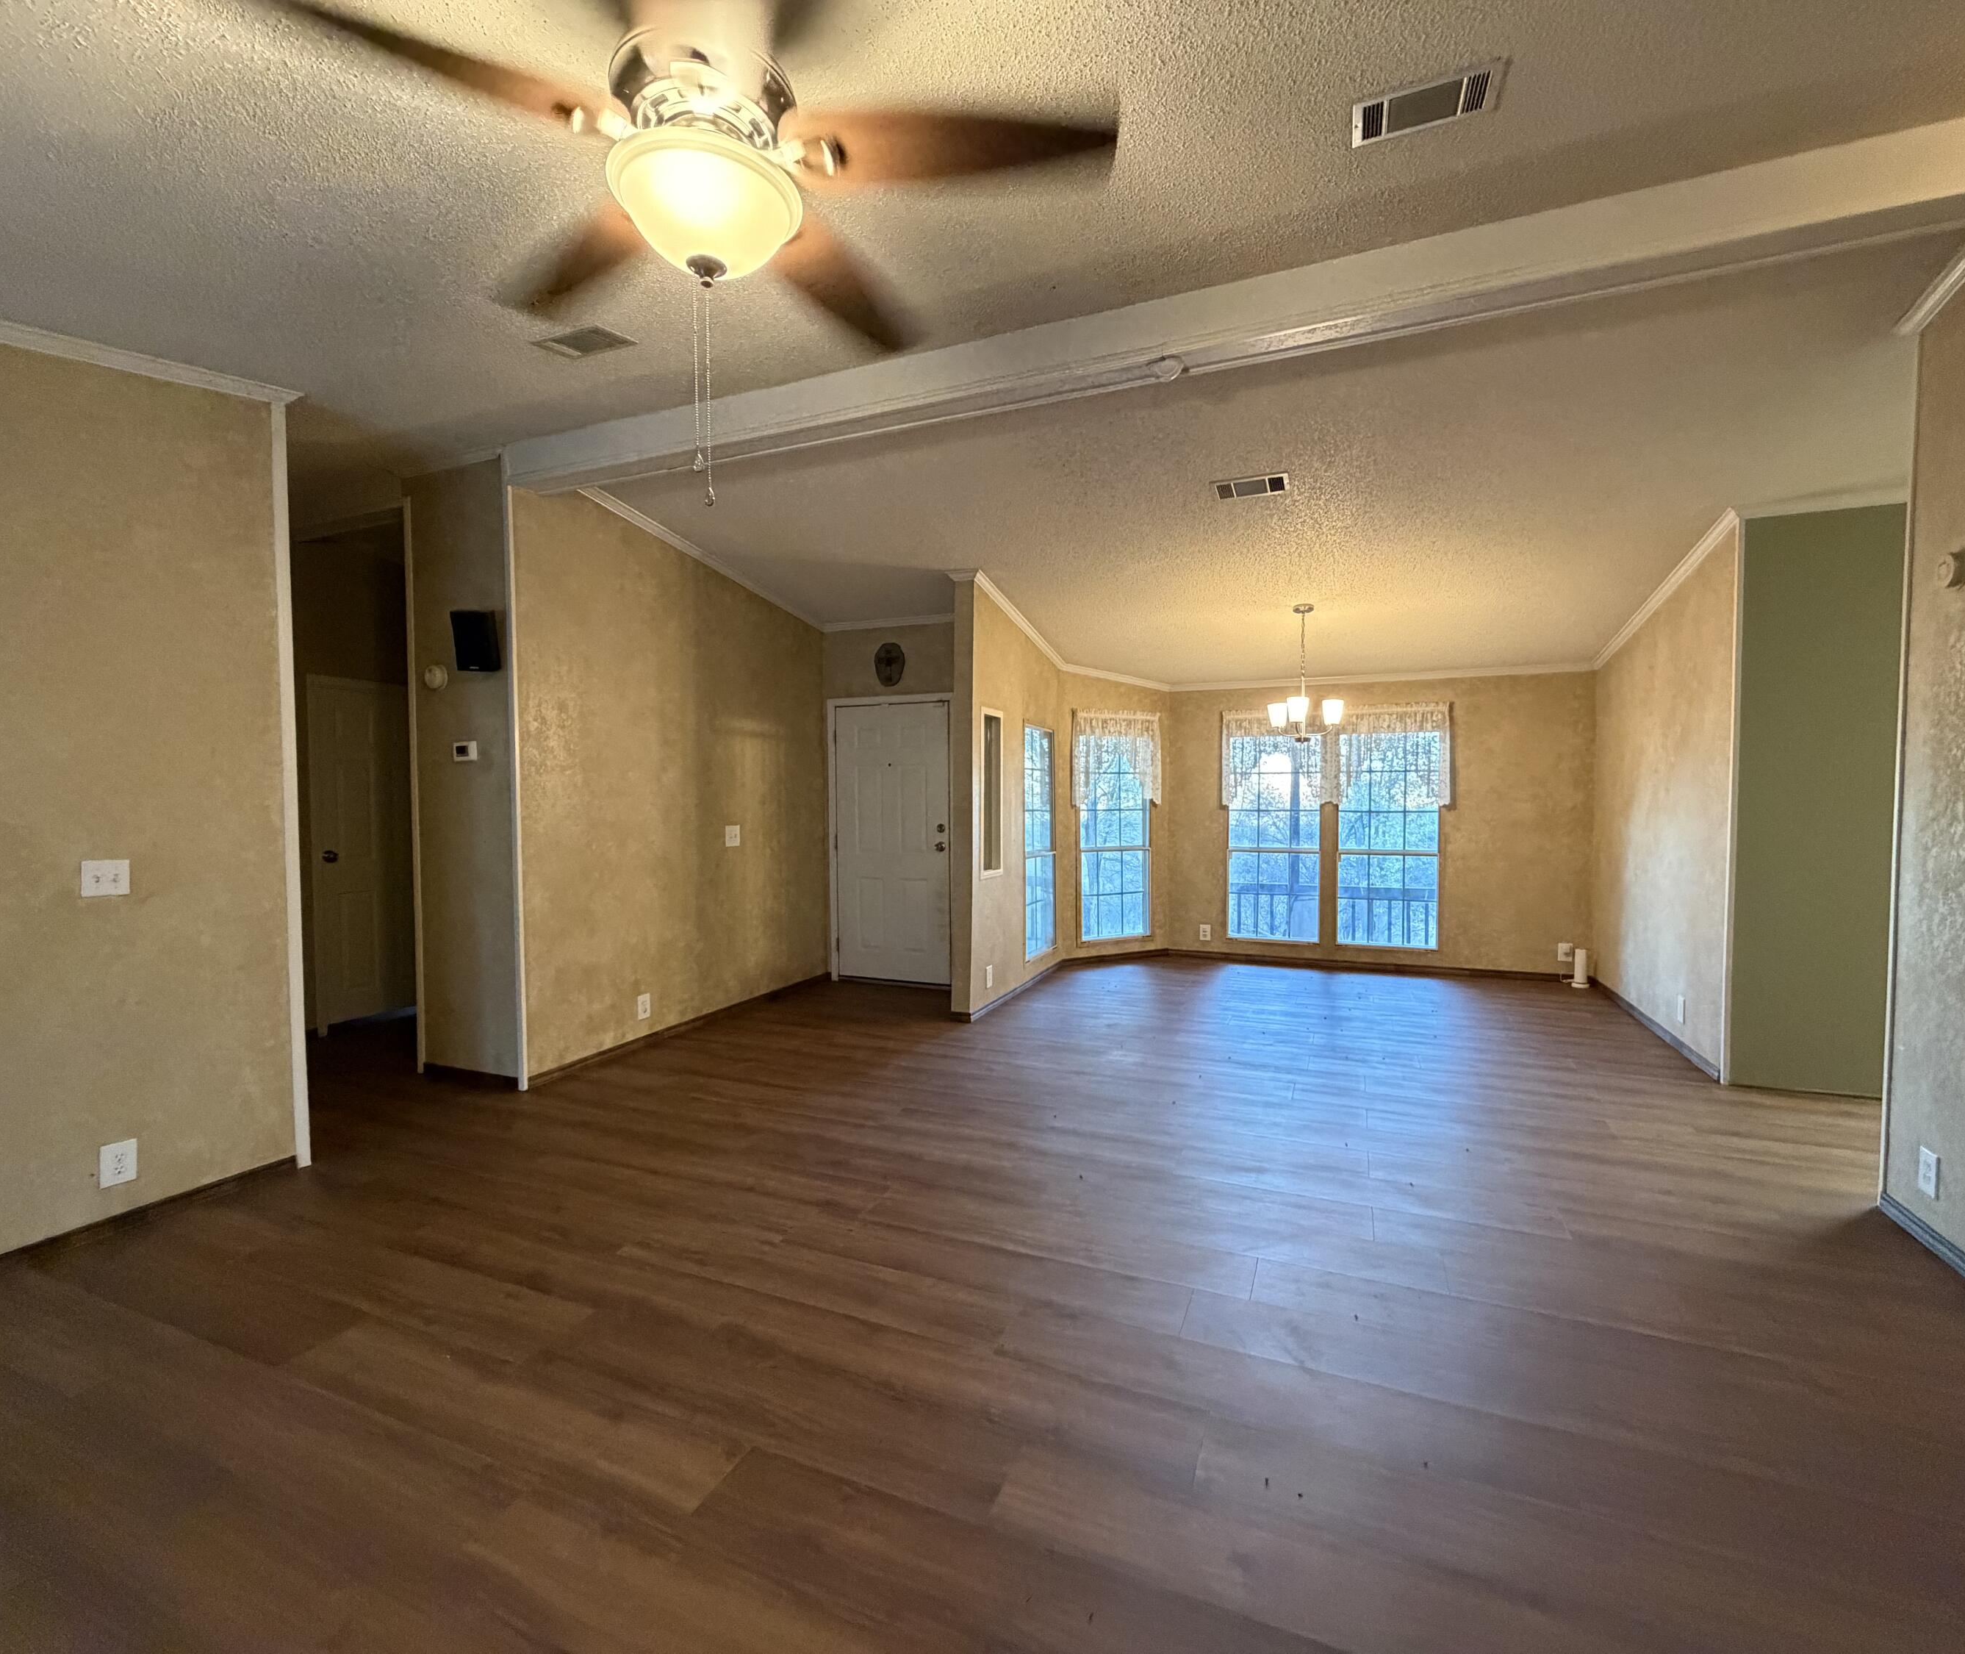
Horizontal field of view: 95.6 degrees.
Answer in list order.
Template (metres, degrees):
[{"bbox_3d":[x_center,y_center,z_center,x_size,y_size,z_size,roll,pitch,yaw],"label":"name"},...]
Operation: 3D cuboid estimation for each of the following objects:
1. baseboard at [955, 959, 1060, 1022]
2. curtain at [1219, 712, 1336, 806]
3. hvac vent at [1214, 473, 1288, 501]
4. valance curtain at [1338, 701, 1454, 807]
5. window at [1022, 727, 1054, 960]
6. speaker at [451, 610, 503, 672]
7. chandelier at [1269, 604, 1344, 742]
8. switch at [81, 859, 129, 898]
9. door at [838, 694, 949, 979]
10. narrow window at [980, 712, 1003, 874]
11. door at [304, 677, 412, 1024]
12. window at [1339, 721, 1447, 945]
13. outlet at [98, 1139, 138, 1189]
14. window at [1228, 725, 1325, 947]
[{"bbox_3d":[0.254,1.106,6.176,0.090,0.056,1.840,1,3,24],"label":"baseboard"},{"bbox_3d":[2.426,-0.569,7.368,0.902,0.795,0.100,1,2,23],"label":"curtain"},{"bbox_3d":[1.281,-1.611,4.232,0.330,0.025,0.185,1,-6,23],"label":"hvac vent"},{"bbox_3d":[3.236,-0.562,7.024,0.832,0.812,0.100,1,2,23],"label":"valance curtain"},{"bbox_3d":[0.403,0.123,6.443,0.060,1.650,0.660,1,3,24],"label":"window"},{"bbox_3d":[-2.263,-0.828,3.988,0.150,0.255,0.085,0,12,2],"label":"speaker"},{"bbox_3d":[2.100,-0.985,5.801,0.450,0.870,0.450,1,2,23],"label":"chandelier"},{"bbox_3d":[-2.737,0.163,2.791,0.015,0.112,0.116,1,3,24],"label":"switch"},{"bbox_3d":[-0.653,0.105,6.477,1.069,2.084,0.120,1,2,23],"label":"door"},{"bbox_3d":[0.053,-0.209,5.728,0.080,1.053,0.360,1,3,22],"label":"narrow window"},{"bbox_3d":[-3.744,0.154,5.518,0.060,2.046,0.759,1,3,24],"label":"door"},{"bbox_3d":[3.106,0.082,6.827,0.710,1.680,0.060,1,3,24],"label":"window"},{"bbox_3d":[-2.776,1.079,2.866,0.012,0.130,0.087,1,2,23],"label":"outlet"},{"bbox_3d":[2.442,0.086,7.478,0.772,1.785,0.090,1,2,23],"label":"window"}]

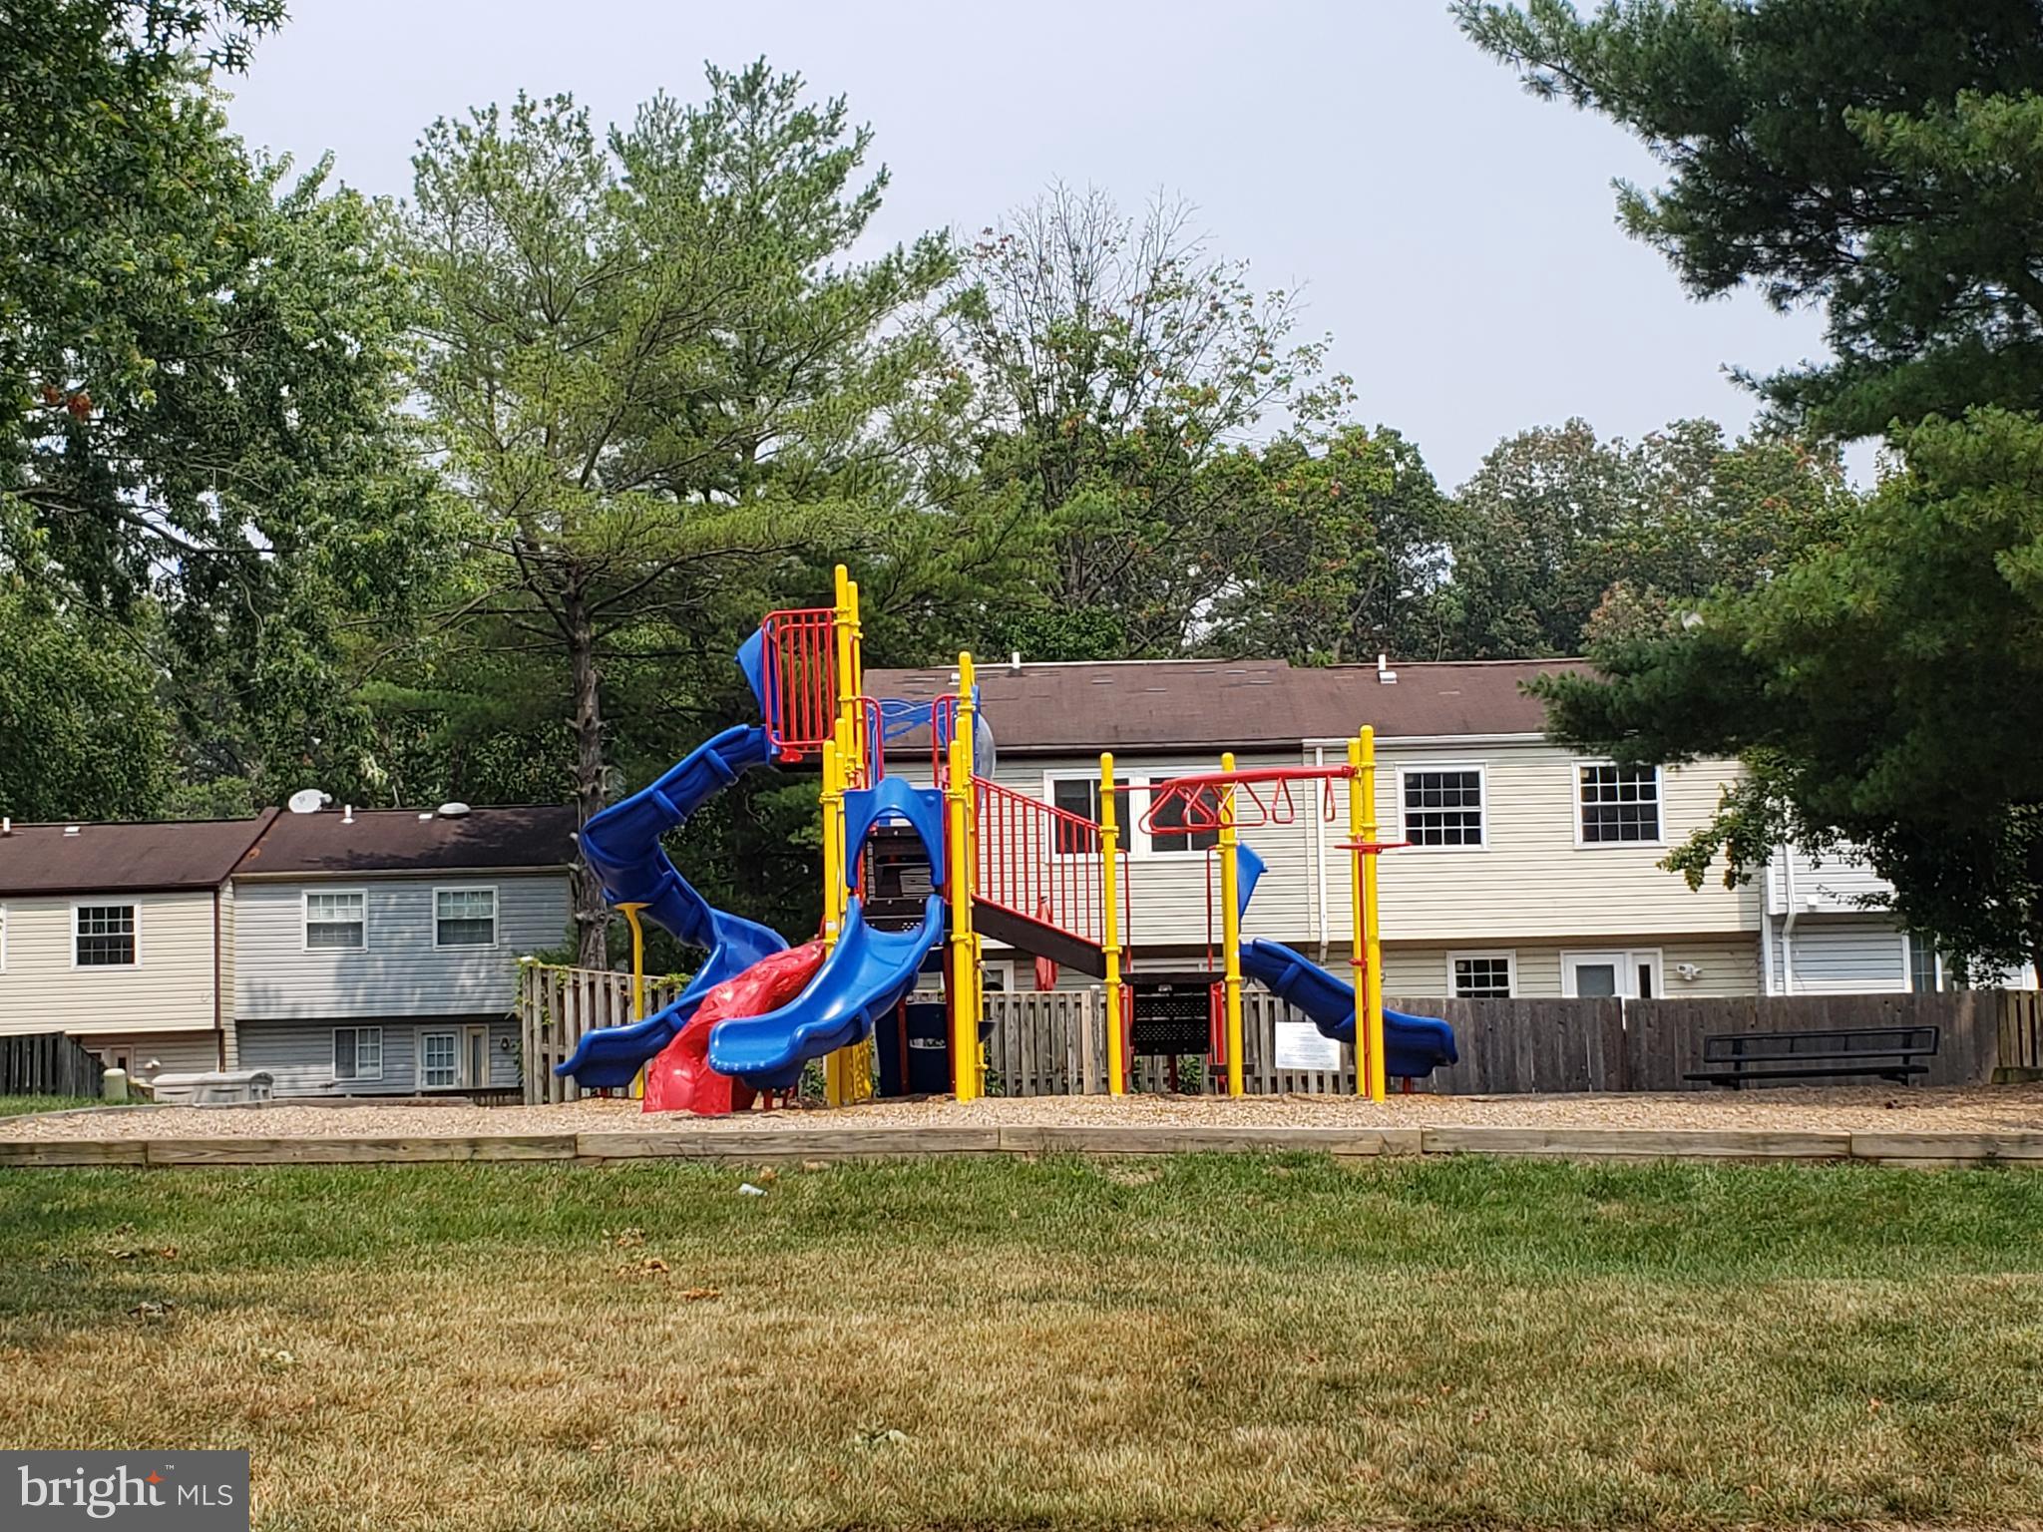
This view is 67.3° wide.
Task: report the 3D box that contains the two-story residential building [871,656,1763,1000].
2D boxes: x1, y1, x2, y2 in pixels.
[{"bbox_3d":[4.067,1.713,25.704,12.550,6.700,8.500,-1,-2,0],"label":"two-story residential building"}]

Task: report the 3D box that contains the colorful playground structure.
[{"bbox_3d":[0.010,0.427,11.742,6.700,4.030,3.700,-1,-2,0],"label":"colorful playground structure"}]

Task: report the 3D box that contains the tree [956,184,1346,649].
[{"bbox_3d":[3.291,-4.608,38.172,9.800,19.600,10.000,-1,-2,0],"label":"tree"}]

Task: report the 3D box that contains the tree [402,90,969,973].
[{"bbox_3d":[-5.113,-2.576,22.603,8.100,15.300,8.000,-1,-2,0],"label":"tree"}]

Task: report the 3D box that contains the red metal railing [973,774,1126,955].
[{"bbox_3d":[0.221,0.686,11.093,1.150,1.260,0.120,-1,-2,0],"label":"red metal railing"}]

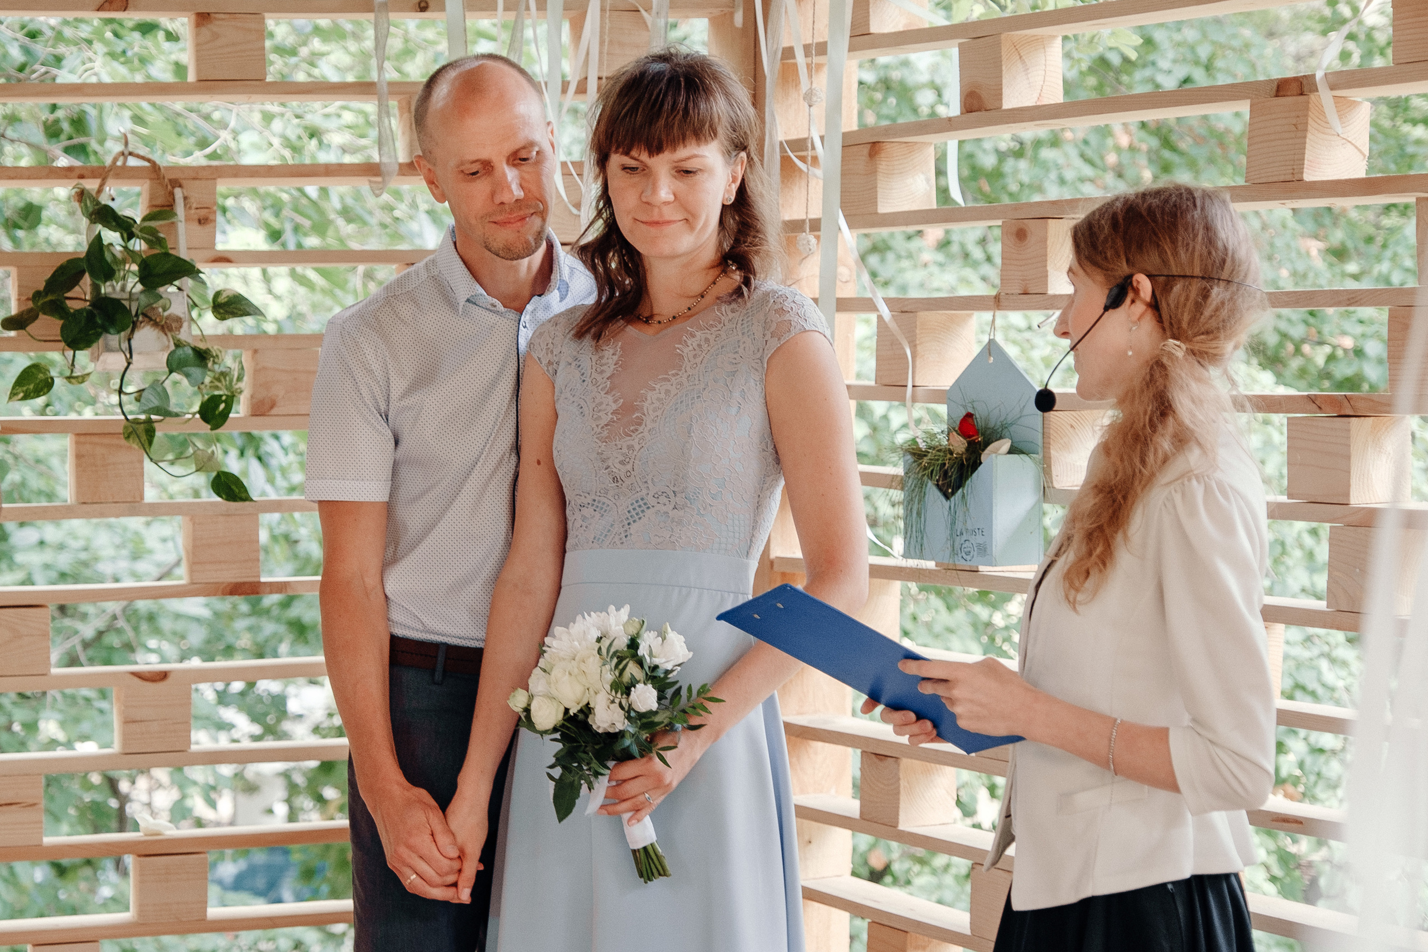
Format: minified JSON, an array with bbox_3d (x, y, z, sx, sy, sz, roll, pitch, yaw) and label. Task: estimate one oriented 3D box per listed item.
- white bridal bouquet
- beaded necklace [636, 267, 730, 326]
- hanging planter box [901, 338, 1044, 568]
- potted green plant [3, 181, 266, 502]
[{"bbox_3d":[-0.110,0.293,2.720,0.225,0.290,0.200,-8,20,11],"label":"white bridal bouquet"},{"bbox_3d":[-0.041,-0.223,2.870,0.130,0.080,0.125,1,4,26],"label":"beaded necklace"},{"bbox_3d":[0.334,-0.034,3.189,0.080,0.289,0.180,-3,4,-36],"label":"hanging planter box"},{"bbox_3d":[-0.828,-0.192,3.513,0.360,0.445,0.230,-1,4,-9],"label":"potted green plant"}]

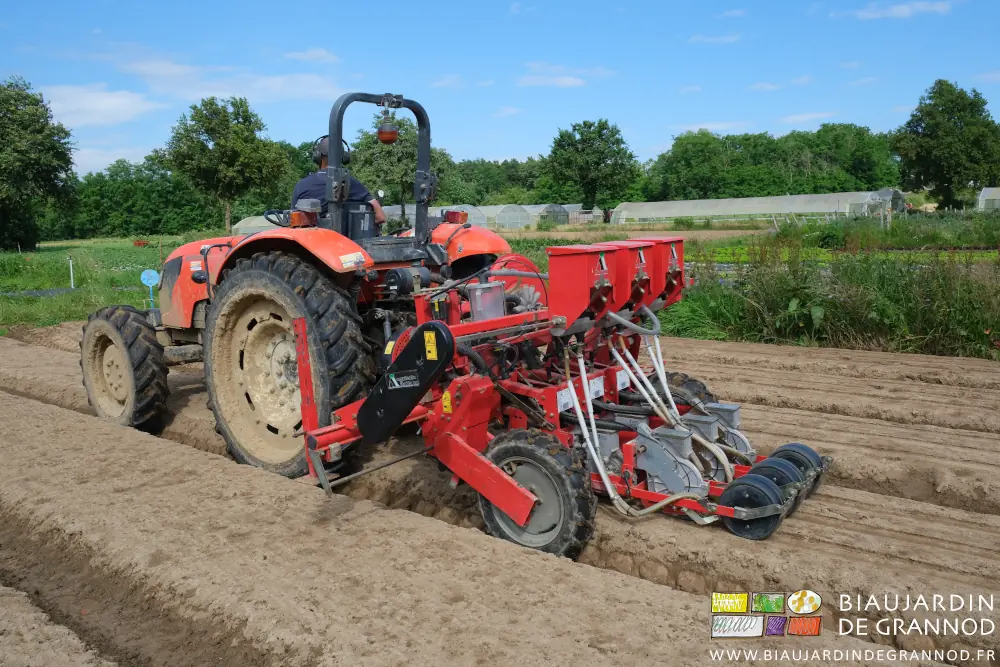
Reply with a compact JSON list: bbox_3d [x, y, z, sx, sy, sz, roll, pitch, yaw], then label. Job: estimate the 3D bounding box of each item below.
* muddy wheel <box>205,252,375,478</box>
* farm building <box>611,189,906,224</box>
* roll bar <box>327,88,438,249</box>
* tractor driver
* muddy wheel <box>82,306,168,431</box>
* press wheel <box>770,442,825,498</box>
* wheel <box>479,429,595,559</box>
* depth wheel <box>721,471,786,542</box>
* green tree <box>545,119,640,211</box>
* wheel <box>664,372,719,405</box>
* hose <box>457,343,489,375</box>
[{"bbox_3d":[-1.359,0.249,4.660,1.490,1.490,0.290,5,10,37],"label":"muddy wheel"},{"bbox_3d":[32.466,-16.527,98.000,36.000,3.300,9.000,7,12,32],"label":"farm building"},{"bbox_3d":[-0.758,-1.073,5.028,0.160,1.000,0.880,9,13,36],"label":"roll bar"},{"bbox_3d":[-1.283,-0.770,5.481,0.600,1.280,0.780,-8,10,-38],"label":"tractor driver"},{"bbox_3d":[-2.945,0.286,5.870,1.020,1.020,0.250,8,13,37],"label":"muddy wheel"},{"bbox_3d":[1.558,0.729,3.974,0.285,0.285,0.120,5,10,37],"label":"press wheel"},{"bbox_3d":[0.157,0.779,3.543,0.665,0.665,0.150,8,13,38],"label":"wheel"},{"bbox_3d":[1.115,0.769,3.315,0.275,0.275,0.105,8,13,38],"label":"depth wheel"},{"bbox_3d":[12.948,-22.957,105.000,12.878,14.278,12.621,-1,8,0],"label":"green tree"},{"bbox_3d":[1.084,0.583,4.661,0.665,0.665,0.150,8,13,38],"label":"wheel"},{"bbox_3d":[-0.139,0.127,3.800,0.170,0.160,0.090,5,10,37],"label":"hose"}]

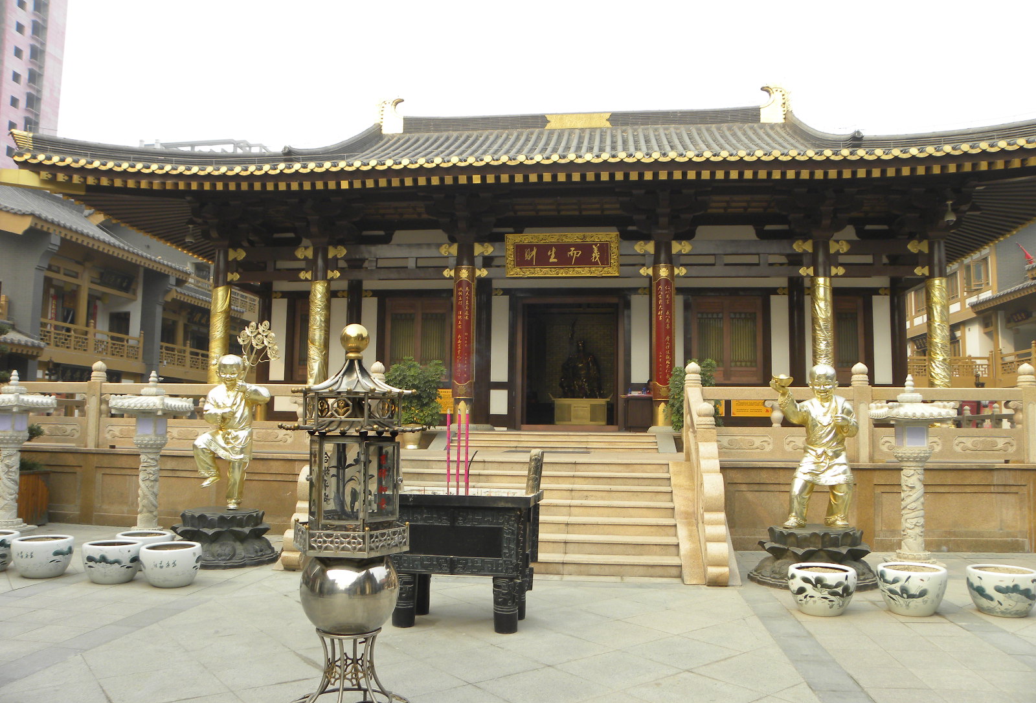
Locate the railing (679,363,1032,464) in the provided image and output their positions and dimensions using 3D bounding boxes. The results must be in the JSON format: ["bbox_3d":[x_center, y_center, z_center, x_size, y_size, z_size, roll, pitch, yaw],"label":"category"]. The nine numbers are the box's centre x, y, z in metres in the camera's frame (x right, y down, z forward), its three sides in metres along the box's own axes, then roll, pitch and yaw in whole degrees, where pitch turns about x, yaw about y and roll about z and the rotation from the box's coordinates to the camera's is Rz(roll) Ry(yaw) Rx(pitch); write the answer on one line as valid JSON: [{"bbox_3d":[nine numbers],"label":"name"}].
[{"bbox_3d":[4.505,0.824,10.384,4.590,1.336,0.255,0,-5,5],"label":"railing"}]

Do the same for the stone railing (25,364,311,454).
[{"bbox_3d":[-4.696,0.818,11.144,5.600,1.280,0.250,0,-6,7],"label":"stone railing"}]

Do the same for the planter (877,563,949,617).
[{"bbox_3d":[3.411,2.065,6.745,0.564,0.388,0.564,0,-5,5],"label":"planter"}]

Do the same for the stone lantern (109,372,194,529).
[{"bbox_3d":[-4.746,1.357,10.084,0.680,2.160,0.680,0,-6,7],"label":"stone lantern"}]

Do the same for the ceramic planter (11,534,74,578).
[{"bbox_3d":[-4.783,2.063,7.832,0.551,0.373,0.551,0,-5,5],"label":"ceramic planter"}]

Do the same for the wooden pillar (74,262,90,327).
[{"bbox_3d":[-15.682,-1.648,28.050,0.408,3.005,0.408,0,-5,5],"label":"wooden pillar"}]

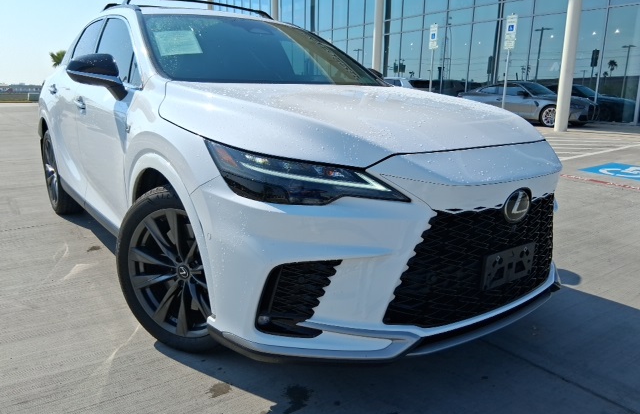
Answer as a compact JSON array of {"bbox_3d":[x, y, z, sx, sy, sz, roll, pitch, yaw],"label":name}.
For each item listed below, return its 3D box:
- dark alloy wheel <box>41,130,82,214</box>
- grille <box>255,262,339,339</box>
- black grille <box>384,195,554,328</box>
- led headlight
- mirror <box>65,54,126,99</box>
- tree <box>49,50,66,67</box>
[{"bbox_3d":[-2.273,-0.307,4.270,0.250,0.755,0.760,-9,17,-37],"label":"dark alloy wheel"},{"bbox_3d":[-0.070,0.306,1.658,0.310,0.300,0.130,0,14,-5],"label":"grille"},{"bbox_3d":[0.677,0.174,1.871,1.020,0.450,0.170,-9,17,-37],"label":"black grille"},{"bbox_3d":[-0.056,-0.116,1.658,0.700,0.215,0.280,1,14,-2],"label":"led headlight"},{"bbox_3d":[-1.132,-0.659,2.442,0.265,0.235,0.200,-9,17,-37],"label":"mirror"},{"bbox_3d":[-25.260,-13.053,47.094,2.500,4.520,2.500,1,14,0],"label":"tree"}]

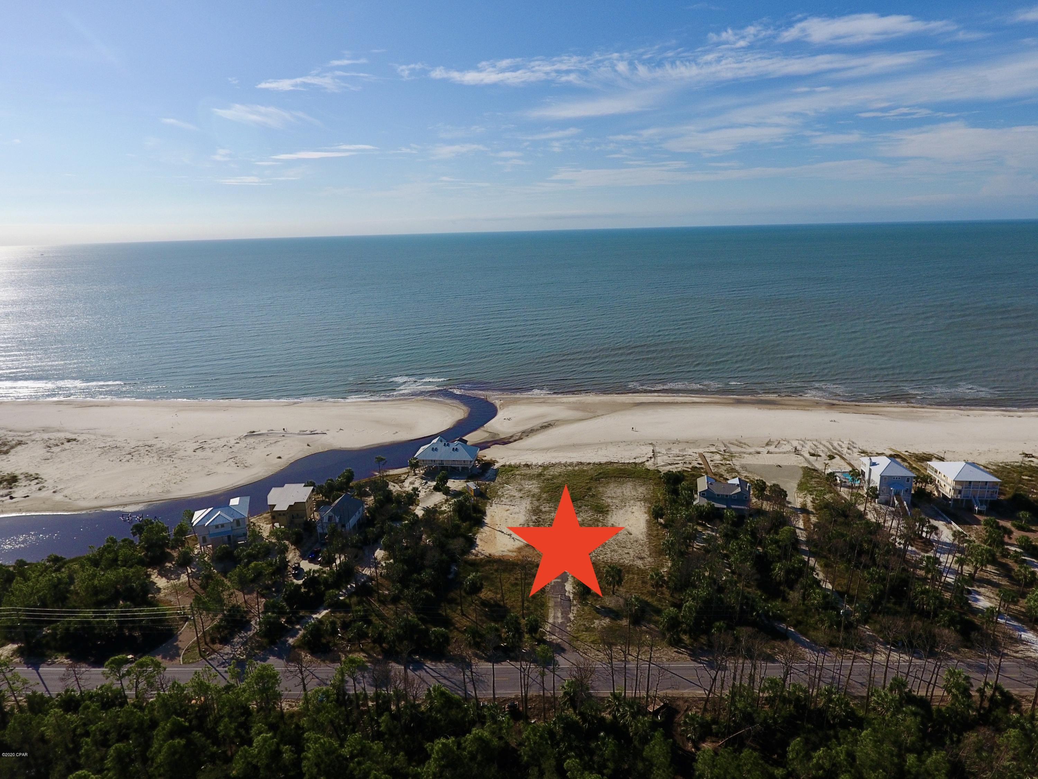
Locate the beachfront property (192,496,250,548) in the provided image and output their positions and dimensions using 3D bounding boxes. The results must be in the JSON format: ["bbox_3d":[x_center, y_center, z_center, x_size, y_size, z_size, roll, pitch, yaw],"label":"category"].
[{"bbox_3d":[-85.670,38.200,174.290,13.800,10.800,15.700,-7,16,-19],"label":"beachfront property"}]

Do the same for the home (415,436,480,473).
[{"bbox_3d":[-26.580,23.420,224.760,23.000,10.200,16.600,0,15,6],"label":"home"}]

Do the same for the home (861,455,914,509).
[{"bbox_3d":[116.600,27.710,190.230,10.100,12.200,15.100,0,15,7],"label":"home"}]

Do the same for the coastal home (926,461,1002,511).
[{"bbox_3d":[137.950,28.270,186.360,13.400,12.000,16.000,0,15,6],"label":"coastal home"}]

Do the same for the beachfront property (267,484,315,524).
[{"bbox_3d":[-69.370,35.470,183.430,12.600,10.500,11.500,-1,15,3],"label":"beachfront property"}]

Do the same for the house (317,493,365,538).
[{"bbox_3d":[-53.040,37.440,176.690,11.200,9.300,12.100,1,15,9],"label":"house"}]

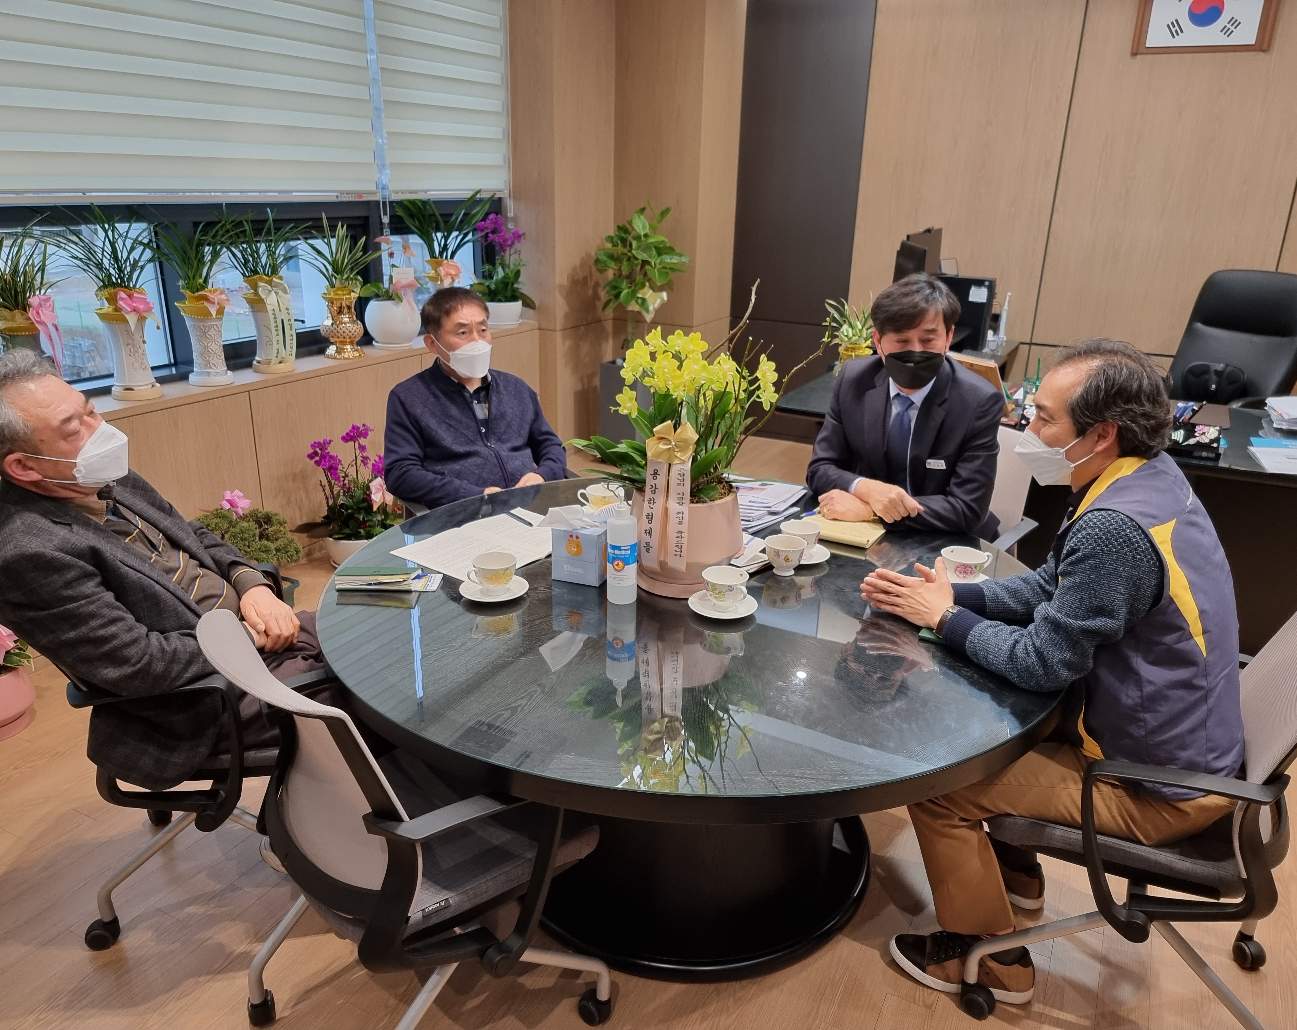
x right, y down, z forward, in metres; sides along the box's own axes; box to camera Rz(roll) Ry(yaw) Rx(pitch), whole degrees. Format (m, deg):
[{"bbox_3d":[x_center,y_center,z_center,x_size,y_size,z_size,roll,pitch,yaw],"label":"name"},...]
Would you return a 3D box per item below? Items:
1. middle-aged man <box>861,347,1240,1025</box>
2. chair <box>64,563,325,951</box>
[{"bbox_3d":[0.804,0.318,1.931,0.720,1.330,0.540,8,21,20],"label":"middle-aged man"},{"bbox_3d":[-1.010,0.428,2.155,0.770,0.910,0.650,-3,20,-10],"label":"chair"}]

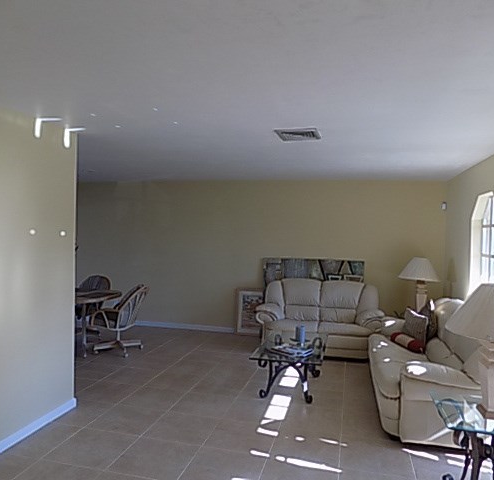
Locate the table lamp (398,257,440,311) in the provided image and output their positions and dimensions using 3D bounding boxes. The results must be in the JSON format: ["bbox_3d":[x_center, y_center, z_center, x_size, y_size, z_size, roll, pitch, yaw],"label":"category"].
[{"bbox_3d":[2.341,0.622,5.784,0.520,0.770,0.520,2,1,14],"label":"table lamp"}]

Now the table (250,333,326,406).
[{"bbox_3d":[0.492,1.347,4.570,0.680,0.410,1.230,2,1,14],"label":"table"}]

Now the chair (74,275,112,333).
[{"bbox_3d":[-2.413,1.001,6.726,0.580,0.890,0.680,2,1,-3],"label":"chair"}]

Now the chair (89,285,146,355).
[{"bbox_3d":[-1.619,1.035,5.645,0.700,0.890,0.580,2,1,14],"label":"chair"}]

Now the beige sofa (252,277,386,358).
[{"bbox_3d":[1.021,1.062,5.952,1.680,0.980,0.880,2,1,14],"label":"beige sofa"}]

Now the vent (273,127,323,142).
[{"bbox_3d":[0.438,-0.880,3.581,0.350,0.020,0.410,2,1,14],"label":"vent"}]

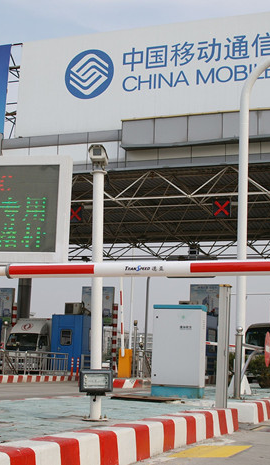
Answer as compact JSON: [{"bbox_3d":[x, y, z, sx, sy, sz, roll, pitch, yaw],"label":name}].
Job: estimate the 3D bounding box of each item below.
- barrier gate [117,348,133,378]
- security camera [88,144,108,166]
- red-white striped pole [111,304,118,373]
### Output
[{"bbox_3d":[-0.345,4.559,24.285,0.380,0.980,0.360,-1,-11,21],"label":"barrier gate"},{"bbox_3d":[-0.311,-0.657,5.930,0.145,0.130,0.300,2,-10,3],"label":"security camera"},{"bbox_3d":[-0.942,5.026,33.016,0.210,3.342,0.210,3,-10,0],"label":"red-white striped pole"}]

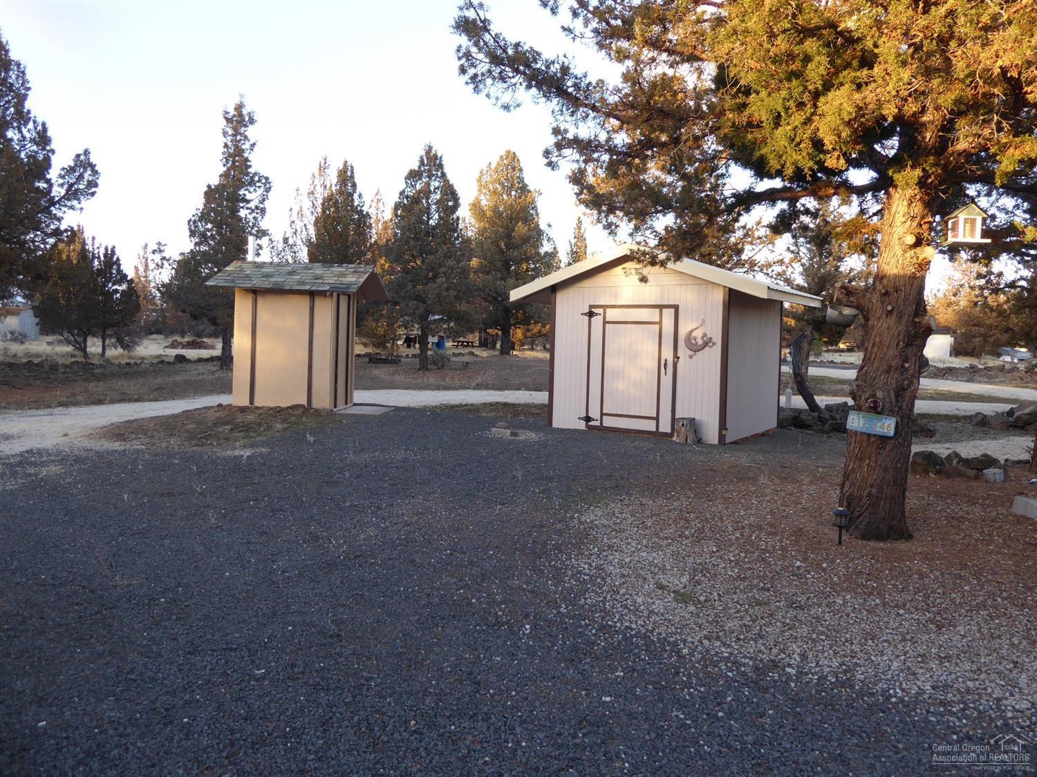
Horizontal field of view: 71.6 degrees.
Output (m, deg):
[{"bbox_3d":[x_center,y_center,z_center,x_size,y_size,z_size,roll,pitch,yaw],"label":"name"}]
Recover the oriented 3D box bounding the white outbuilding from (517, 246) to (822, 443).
[{"bbox_3d":[2.619,-0.818,12.679,4.395,3.015,3.389,4,5,35],"label":"white outbuilding"}]

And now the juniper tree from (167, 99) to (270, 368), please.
[{"bbox_3d":[-12.115,-6.172,29.088,4.200,10.789,4.200,1,4,0],"label":"juniper tree"}]

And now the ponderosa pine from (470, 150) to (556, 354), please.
[{"bbox_3d":[-0.370,-9.435,50.515,6.000,14.317,6.000,1,4,0],"label":"ponderosa pine"}]

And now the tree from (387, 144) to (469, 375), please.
[{"bbox_3d":[-3.968,-5.733,31.855,3.800,9.869,3.800,1,4,0],"label":"tree"}]

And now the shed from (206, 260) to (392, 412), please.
[{"bbox_3d":[-4.596,-1.152,15.312,3.080,2.999,2.401,2,4,6],"label":"shed"}]

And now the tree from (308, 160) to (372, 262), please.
[{"bbox_3d":[-9.701,-7.015,39.392,3.800,10.888,3.800,1,4,0],"label":"tree"}]

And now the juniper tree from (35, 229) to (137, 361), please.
[{"bbox_3d":[-20.902,-4.586,34.728,4.700,6.327,4.700,1,4,0],"label":"juniper tree"}]

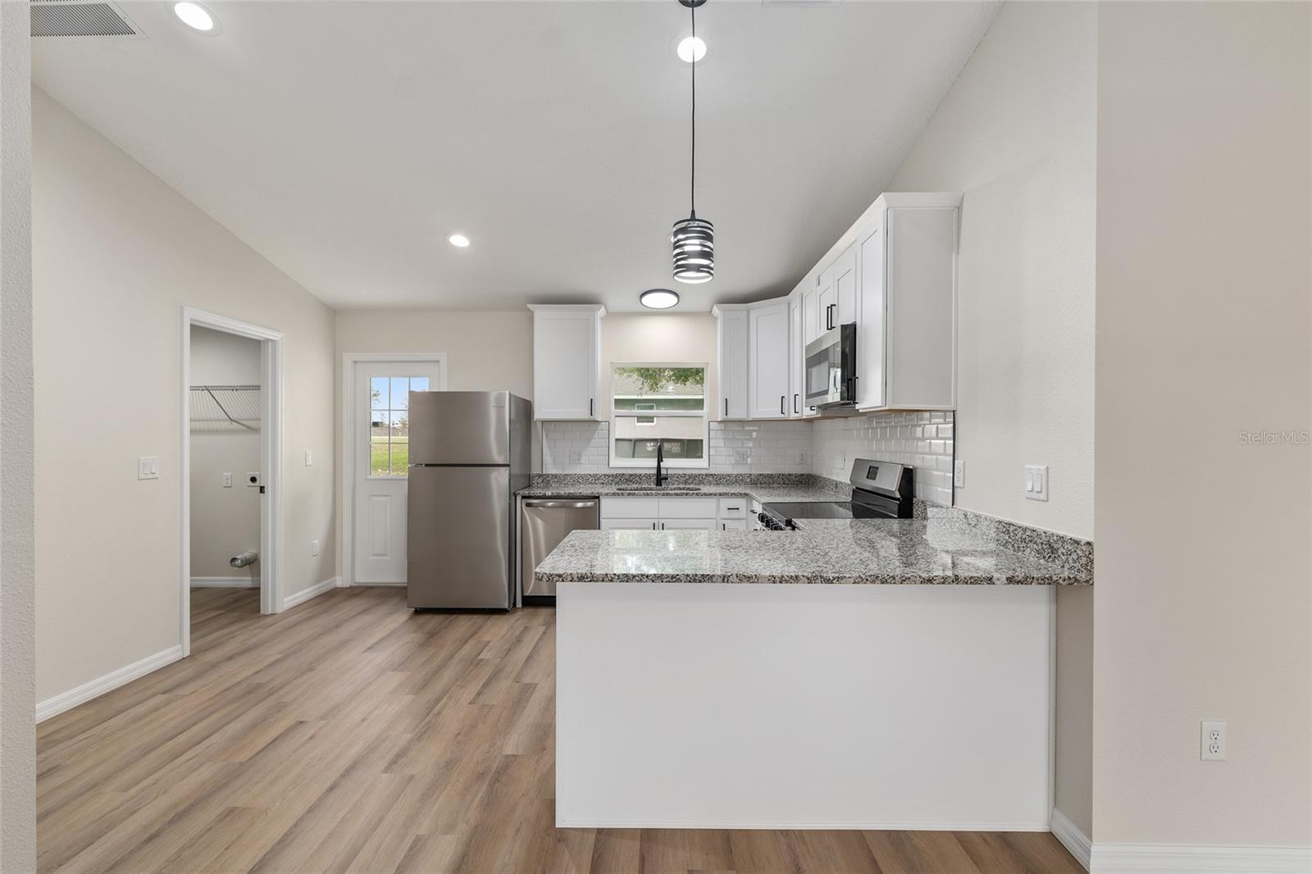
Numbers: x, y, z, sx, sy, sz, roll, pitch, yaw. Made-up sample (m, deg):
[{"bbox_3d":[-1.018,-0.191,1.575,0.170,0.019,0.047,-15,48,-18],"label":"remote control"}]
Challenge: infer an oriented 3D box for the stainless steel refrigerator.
[{"bbox_3d":[-1.488,0.490,4.802,0.768,1.680,0.770,0,0,1],"label":"stainless steel refrigerator"}]

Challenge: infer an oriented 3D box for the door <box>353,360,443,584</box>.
[{"bbox_3d":[-2.371,0.323,5.351,0.810,2.035,0.050,0,0,0],"label":"door"}]

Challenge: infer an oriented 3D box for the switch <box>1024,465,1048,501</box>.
[{"bbox_3d":[1.357,0.165,2.084,0.010,0.118,0.121,0,0,1],"label":"switch"}]

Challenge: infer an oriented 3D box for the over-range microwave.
[{"bbox_3d":[1.196,-0.390,3.457,0.431,0.406,0.760,0,0,0],"label":"over-range microwave"}]

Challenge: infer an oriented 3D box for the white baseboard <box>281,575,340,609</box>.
[{"bbox_3d":[-2.860,1.282,4.844,0.015,0.087,0.710,0,0,1],"label":"white baseboard"}]

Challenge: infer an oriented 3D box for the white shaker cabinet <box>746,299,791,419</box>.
[{"bbox_3d":[1.062,-0.624,4.897,0.410,0.960,0.480,0,0,-44],"label":"white shaker cabinet"}]

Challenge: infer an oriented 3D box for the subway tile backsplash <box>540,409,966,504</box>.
[{"bbox_3d":[0.182,0.099,3.995,2.463,0.465,2.510,0,0,0],"label":"subway tile backsplash"}]

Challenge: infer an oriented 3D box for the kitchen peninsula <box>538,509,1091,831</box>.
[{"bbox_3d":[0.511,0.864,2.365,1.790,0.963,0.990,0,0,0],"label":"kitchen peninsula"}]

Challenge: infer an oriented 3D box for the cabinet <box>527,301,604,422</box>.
[{"bbox_3d":[-0.757,-0.621,5.056,0.620,0.957,0.390,0,0,0],"label":"cabinet"}]

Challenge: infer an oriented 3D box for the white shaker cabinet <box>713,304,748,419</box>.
[{"bbox_3d":[0.648,-0.620,5.022,0.250,0.955,0.335,0,0,1],"label":"white shaker cabinet"}]

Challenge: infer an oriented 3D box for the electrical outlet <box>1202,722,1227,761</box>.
[{"bbox_3d":[1.729,0.942,1.801,0.078,0.121,0.010,0,0,1],"label":"electrical outlet"}]

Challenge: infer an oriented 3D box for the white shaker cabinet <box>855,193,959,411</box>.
[{"bbox_3d":[1.221,-0.613,2.862,0.378,0.970,0.422,0,0,0],"label":"white shaker cabinet"}]

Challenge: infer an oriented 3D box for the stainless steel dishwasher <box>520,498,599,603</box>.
[{"bbox_3d":[-0.744,0.901,4.846,0.605,0.855,0.610,0,0,1],"label":"stainless steel dishwasher"}]

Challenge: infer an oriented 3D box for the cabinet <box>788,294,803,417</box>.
[{"bbox_3d":[1.230,-0.617,4.439,0.368,0.955,0.395,0,0,0],"label":"cabinet"}]

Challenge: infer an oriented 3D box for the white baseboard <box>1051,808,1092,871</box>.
[{"bbox_3d":[1.352,1.306,1.896,0.014,0.087,0.185,0,0,1],"label":"white baseboard"}]

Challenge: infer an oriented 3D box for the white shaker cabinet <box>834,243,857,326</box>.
[{"bbox_3d":[1.205,-0.812,3.220,0.320,0.400,0.390,0,0,1],"label":"white shaker cabinet"}]

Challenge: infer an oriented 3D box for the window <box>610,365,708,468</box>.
[{"bbox_3d":[0.033,-0.190,5.280,0.891,0.936,0.080,0,0,0],"label":"window"}]

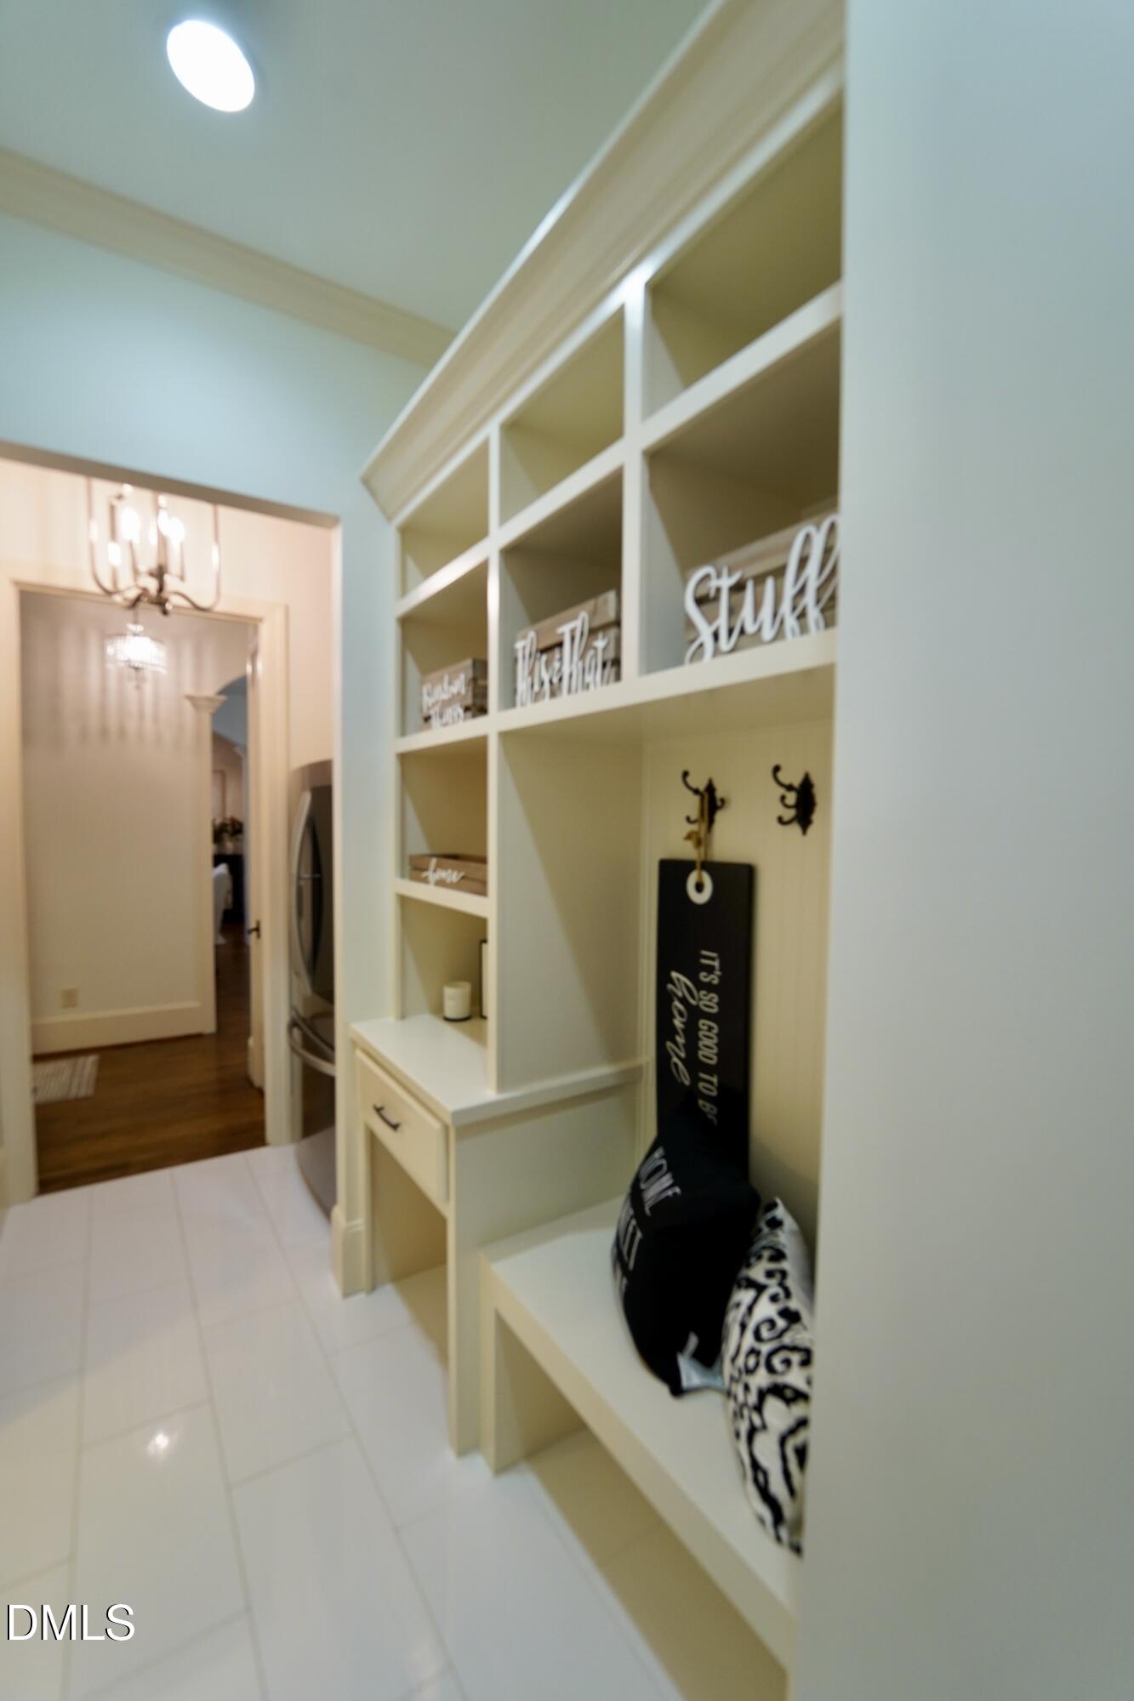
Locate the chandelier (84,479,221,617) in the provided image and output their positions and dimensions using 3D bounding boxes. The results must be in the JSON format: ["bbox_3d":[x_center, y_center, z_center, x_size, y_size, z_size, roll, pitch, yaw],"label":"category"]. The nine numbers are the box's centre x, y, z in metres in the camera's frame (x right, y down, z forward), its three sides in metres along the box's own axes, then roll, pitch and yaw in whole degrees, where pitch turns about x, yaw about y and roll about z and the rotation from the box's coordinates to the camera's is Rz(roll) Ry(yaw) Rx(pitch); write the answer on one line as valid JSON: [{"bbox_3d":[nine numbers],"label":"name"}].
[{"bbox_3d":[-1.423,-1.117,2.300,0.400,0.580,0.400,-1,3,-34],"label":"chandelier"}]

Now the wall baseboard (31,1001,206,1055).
[{"bbox_3d":[-3.029,1.194,4.454,1.020,0.230,0.025,-1,3,-31],"label":"wall baseboard"}]

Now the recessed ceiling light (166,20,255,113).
[{"bbox_3d":[-0.710,-1.568,1.322,0.160,0.030,0.160,-1,3,-34],"label":"recessed ceiling light"}]

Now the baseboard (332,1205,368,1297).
[{"bbox_3d":[-0.729,1.323,2.213,0.085,0.240,0.150,-1,3,-34],"label":"baseboard"}]

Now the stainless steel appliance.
[{"bbox_3d":[-0.768,0.521,2.877,0.820,1.780,0.900,-1,3,-34],"label":"stainless steel appliance"}]

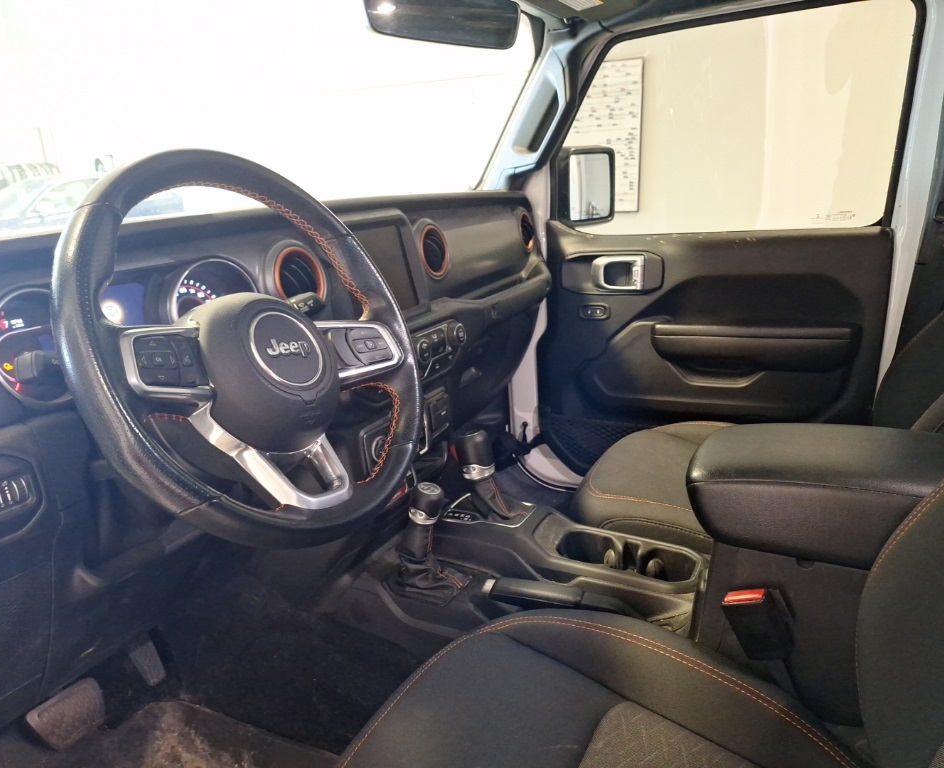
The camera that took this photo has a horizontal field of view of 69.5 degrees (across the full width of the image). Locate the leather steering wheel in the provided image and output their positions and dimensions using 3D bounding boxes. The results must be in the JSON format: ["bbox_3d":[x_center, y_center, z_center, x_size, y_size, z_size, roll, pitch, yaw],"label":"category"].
[{"bbox_3d":[-0.200,-0.033,0.645,0.110,0.380,0.380,-23,-4,33],"label":"leather steering wheel"}]

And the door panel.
[{"bbox_3d":[0.477,-0.034,1.523,0.740,0.630,0.130,8,21,27],"label":"door panel"}]

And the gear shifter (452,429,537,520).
[{"bbox_3d":[0.035,0.144,1.050,0.115,0.148,0.080,8,21,27],"label":"gear shifter"}]

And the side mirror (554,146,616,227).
[{"bbox_3d":[0.273,-0.506,1.760,0.190,0.200,0.110,-19,25,-41],"label":"side mirror"}]

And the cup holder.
[{"bbox_3d":[0.219,0.264,0.957,0.205,0.075,0.105,8,21,27],"label":"cup holder"}]

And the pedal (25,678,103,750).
[{"bbox_3d":[-0.636,0.512,1.062,0.035,0.075,0.100,-32,0,34],"label":"pedal"}]

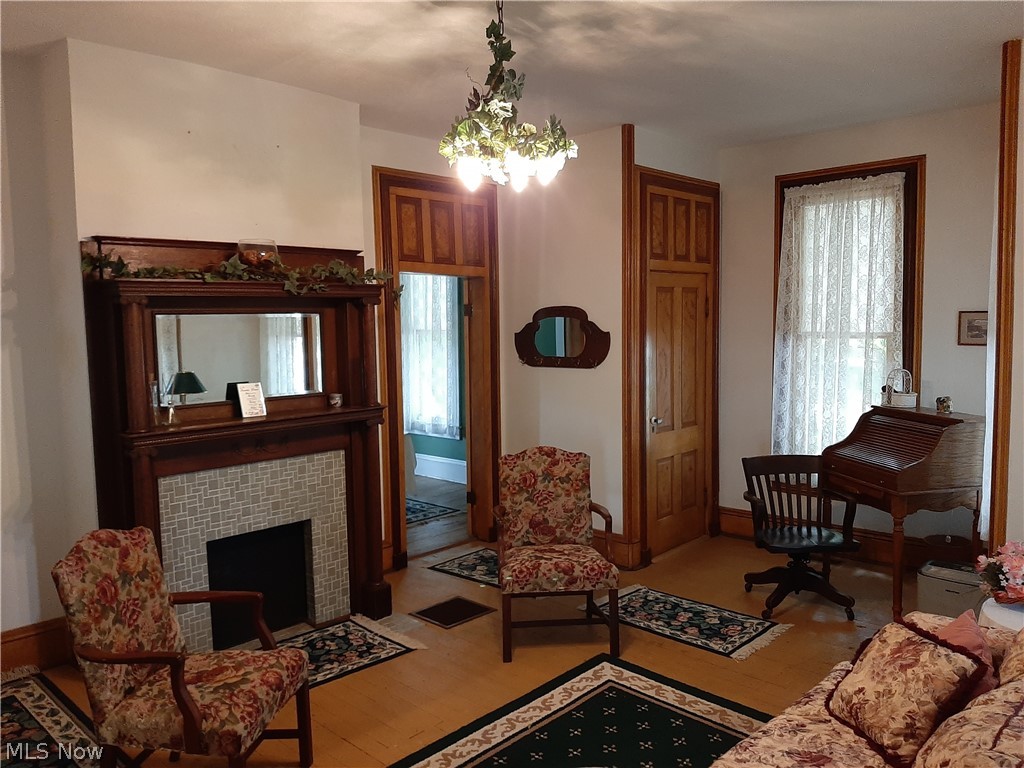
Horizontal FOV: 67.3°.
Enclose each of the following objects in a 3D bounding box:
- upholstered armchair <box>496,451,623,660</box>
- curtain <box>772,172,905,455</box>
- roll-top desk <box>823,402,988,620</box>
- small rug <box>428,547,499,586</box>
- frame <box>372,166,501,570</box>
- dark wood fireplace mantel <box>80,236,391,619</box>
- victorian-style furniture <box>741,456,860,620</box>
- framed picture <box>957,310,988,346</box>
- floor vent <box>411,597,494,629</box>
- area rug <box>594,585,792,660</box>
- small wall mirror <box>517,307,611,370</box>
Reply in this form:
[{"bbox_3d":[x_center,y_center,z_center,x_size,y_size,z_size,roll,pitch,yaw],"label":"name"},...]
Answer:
[{"bbox_3d":[0.220,0.856,4.048,0.633,0.978,0.590,-1,5,-5],"label":"upholstered armchair"},{"bbox_3d":[2.165,-0.291,5.165,0.812,2.095,0.090,4,7,44],"label":"curtain"},{"bbox_3d":[2.280,0.720,4.548,0.573,1.111,0.675,-2,5,-15],"label":"roll-top desk"},{"bbox_3d":[-0.053,1.245,5.133,1.009,0.012,0.547,4,7,44],"label":"small rug"},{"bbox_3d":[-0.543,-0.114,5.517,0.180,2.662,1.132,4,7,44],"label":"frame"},{"bbox_3d":[-1.280,0.339,3.897,0.299,2.069,1.436,4,7,44],"label":"dark wood fireplace mantel"},{"bbox_3d":[1.664,0.875,4.487,0.629,0.824,0.616,-1,5,-7],"label":"victorian-style furniture"},{"bbox_3d":[2.806,-0.332,4.616,0.239,0.209,0.025,4,7,44],"label":"framed picture"},{"bbox_3d":[-0.343,1.312,4.449,0.325,0.012,0.364,4,7,44],"label":"floor vent"},{"bbox_3d":[0.954,1.308,4.316,1.000,0.012,0.556,4,7,44],"label":"area rug"},{"bbox_3d":[0.334,-0.323,5.386,0.877,0.427,0.040,4,7,44],"label":"small wall mirror"}]

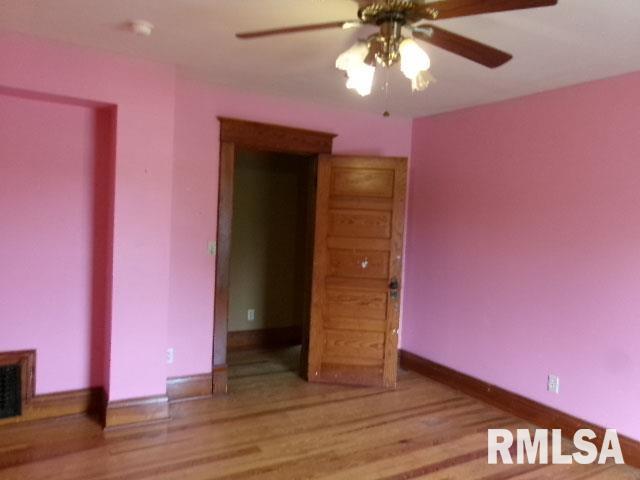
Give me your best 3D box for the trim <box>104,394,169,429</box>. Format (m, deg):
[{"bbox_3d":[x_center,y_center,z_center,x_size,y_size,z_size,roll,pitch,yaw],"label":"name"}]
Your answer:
[{"bbox_3d":[-1.248,1.173,3.430,0.420,0.182,0.030,1,3,-32],"label":"trim"}]

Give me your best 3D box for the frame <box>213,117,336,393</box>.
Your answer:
[{"bbox_3d":[-0.395,0.151,4.271,1.110,2.211,0.160,1,3,-32],"label":"frame"}]

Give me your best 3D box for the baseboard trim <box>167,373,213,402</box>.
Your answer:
[{"bbox_3d":[-1.032,1.156,3.903,0.392,0.187,0.030,1,3,-32],"label":"baseboard trim"}]

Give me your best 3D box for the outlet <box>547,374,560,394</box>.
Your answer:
[{"bbox_3d":[1.676,1.038,3.581,0.014,0.120,0.076,1,3,-32],"label":"outlet"}]

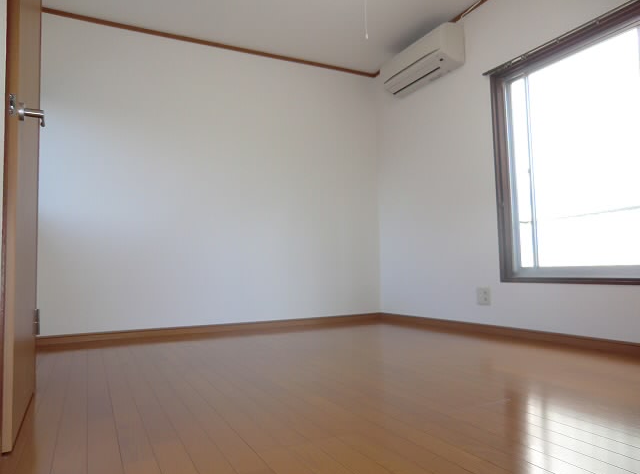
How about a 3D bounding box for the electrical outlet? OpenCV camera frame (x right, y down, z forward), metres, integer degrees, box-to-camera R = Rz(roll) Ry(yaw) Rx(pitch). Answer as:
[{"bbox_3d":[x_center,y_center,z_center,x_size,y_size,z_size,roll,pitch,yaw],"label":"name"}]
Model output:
[{"bbox_3d":[1.128,0.412,3.064,0.012,0.122,0.114,1,-4,-27],"label":"electrical outlet"}]

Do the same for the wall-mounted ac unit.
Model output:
[{"bbox_3d":[0.787,-1.373,3.548,0.201,0.259,0.784,1,-4,-27],"label":"wall-mounted ac unit"}]

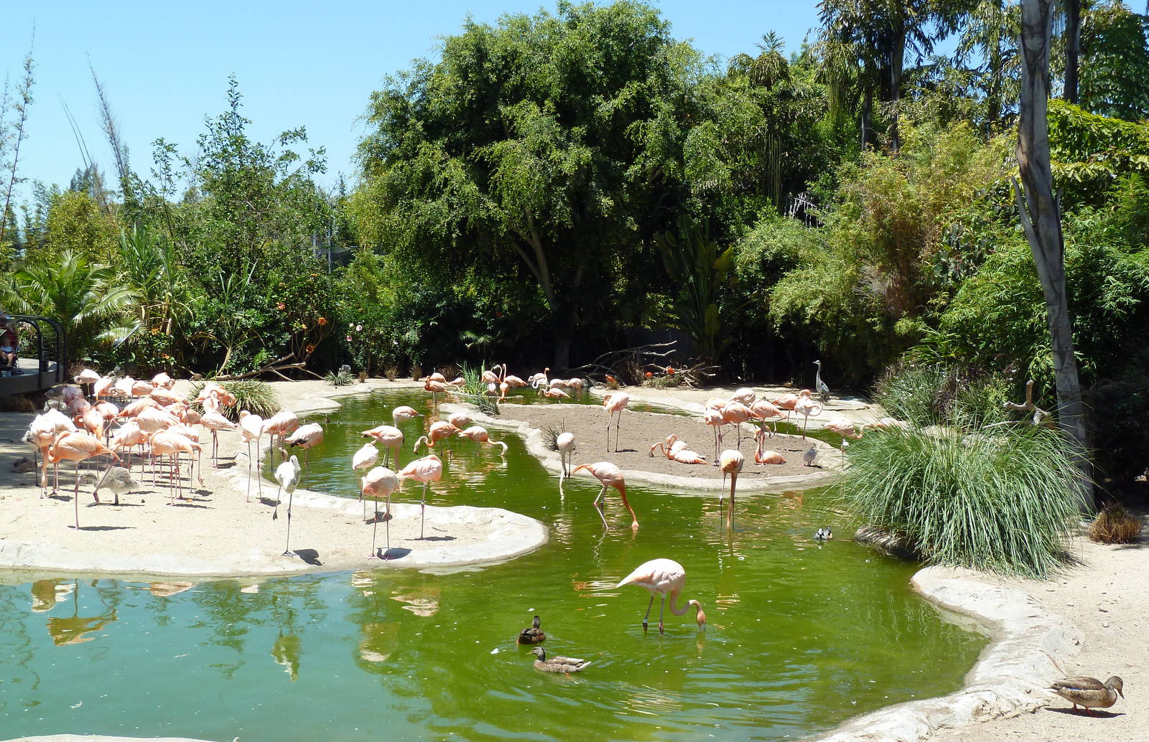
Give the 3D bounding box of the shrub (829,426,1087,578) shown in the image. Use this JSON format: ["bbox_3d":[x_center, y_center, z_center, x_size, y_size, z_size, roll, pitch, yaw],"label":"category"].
[{"bbox_3d":[3.915,1.173,13.404,2.450,1.250,2.300,2,4,0],"label":"shrub"}]

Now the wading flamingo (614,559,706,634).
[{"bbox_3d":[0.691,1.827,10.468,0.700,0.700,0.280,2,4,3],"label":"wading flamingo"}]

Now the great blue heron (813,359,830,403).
[{"bbox_3d":[5.363,0.300,28.694,0.240,1.020,0.450,6,6,45],"label":"great blue heron"}]

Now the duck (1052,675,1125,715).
[{"bbox_3d":[3.216,2.037,8.337,0.460,0.220,0.170,2,4,9],"label":"duck"}]

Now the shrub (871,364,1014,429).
[{"bbox_3d":[7.280,0.358,26.186,2.650,1.220,2.300,2,4,0],"label":"shrub"}]

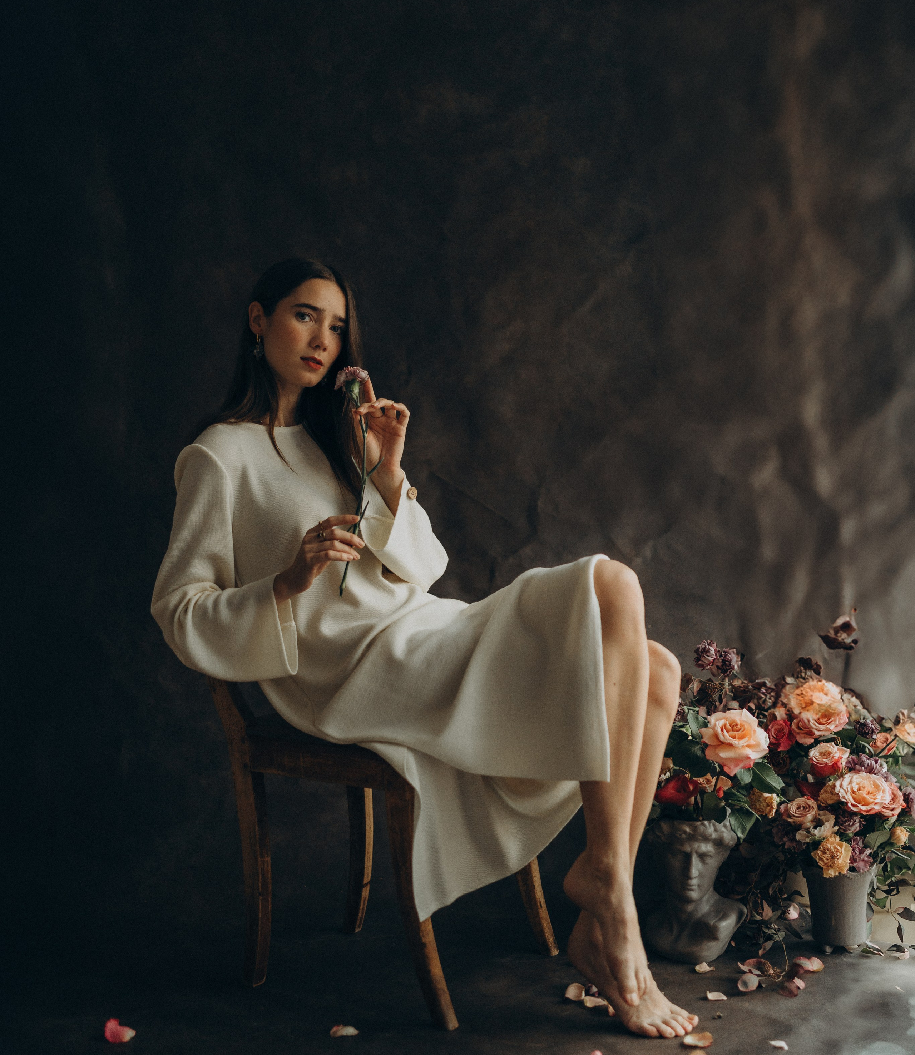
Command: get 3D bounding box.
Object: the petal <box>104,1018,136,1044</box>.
[{"bbox_3d":[-0.539,0.810,2.149,0.050,0.023,0.042,0,1,0],"label":"petal"}]

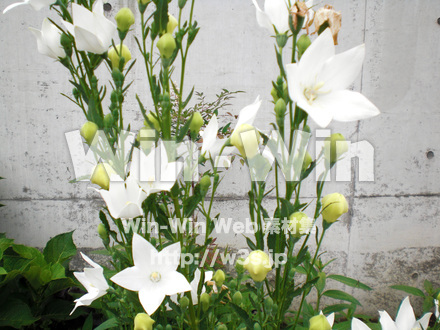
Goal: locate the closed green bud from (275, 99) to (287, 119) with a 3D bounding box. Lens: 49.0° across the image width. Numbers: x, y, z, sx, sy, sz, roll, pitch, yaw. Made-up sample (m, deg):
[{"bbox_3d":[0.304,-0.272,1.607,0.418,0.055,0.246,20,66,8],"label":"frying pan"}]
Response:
[{"bbox_3d":[0.063,-0.059,0.500,0.012,0.021,0.012,0,13,0],"label":"closed green bud"}]

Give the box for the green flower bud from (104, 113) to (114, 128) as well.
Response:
[{"bbox_3d":[-0.121,-0.049,0.530,0.010,0.018,0.010,3,13,0],"label":"green flower bud"}]

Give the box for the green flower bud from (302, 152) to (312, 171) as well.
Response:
[{"bbox_3d":[0.090,-0.005,0.510,0.017,0.024,0.017,6,9,-1],"label":"green flower bud"}]

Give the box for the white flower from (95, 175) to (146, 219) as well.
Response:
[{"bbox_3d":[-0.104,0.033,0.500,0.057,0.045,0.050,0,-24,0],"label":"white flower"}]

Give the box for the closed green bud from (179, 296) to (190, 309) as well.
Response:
[{"bbox_3d":[-0.041,0.162,0.570,0.012,0.015,0.012,5,13,0],"label":"closed green bud"}]

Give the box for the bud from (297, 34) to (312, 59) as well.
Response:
[{"bbox_3d":[0.087,-0.123,0.500,0.015,0.025,0.015,10,13,0],"label":"bud"}]

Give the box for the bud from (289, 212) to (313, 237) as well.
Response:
[{"bbox_3d":[0.081,0.061,0.490,0.022,0.025,0.022,0,12,0],"label":"bud"}]

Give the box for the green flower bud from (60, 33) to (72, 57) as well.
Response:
[{"bbox_3d":[-0.162,-0.127,0.510,0.012,0.025,0.012,-16,13,0],"label":"green flower bud"}]

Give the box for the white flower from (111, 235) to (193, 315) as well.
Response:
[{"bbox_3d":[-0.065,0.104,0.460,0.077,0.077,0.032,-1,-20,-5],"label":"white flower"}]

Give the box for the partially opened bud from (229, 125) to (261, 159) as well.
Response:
[{"bbox_3d":[0.025,-0.023,0.470,0.028,0.028,0.033,-30,64,-12],"label":"partially opened bud"}]

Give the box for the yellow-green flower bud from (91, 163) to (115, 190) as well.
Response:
[{"bbox_3d":[-0.123,0.012,0.510,0.026,0.030,0.026,-11,-12,-2],"label":"yellow-green flower bud"}]

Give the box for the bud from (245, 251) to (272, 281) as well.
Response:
[{"bbox_3d":[0.037,0.097,0.460,0.026,0.029,0.026,0,37,0],"label":"bud"}]

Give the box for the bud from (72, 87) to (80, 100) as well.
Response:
[{"bbox_3d":[-0.158,-0.079,0.530,0.007,0.015,0.007,-16,13,0],"label":"bud"}]

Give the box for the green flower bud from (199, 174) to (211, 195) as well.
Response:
[{"bbox_3d":[-0.017,0.022,0.550,0.012,0.023,0.012,12,13,0],"label":"green flower bud"}]

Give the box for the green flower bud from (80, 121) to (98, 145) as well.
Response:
[{"bbox_3d":[-0.138,-0.034,0.510,0.018,0.024,0.018,-14,9,3],"label":"green flower bud"}]

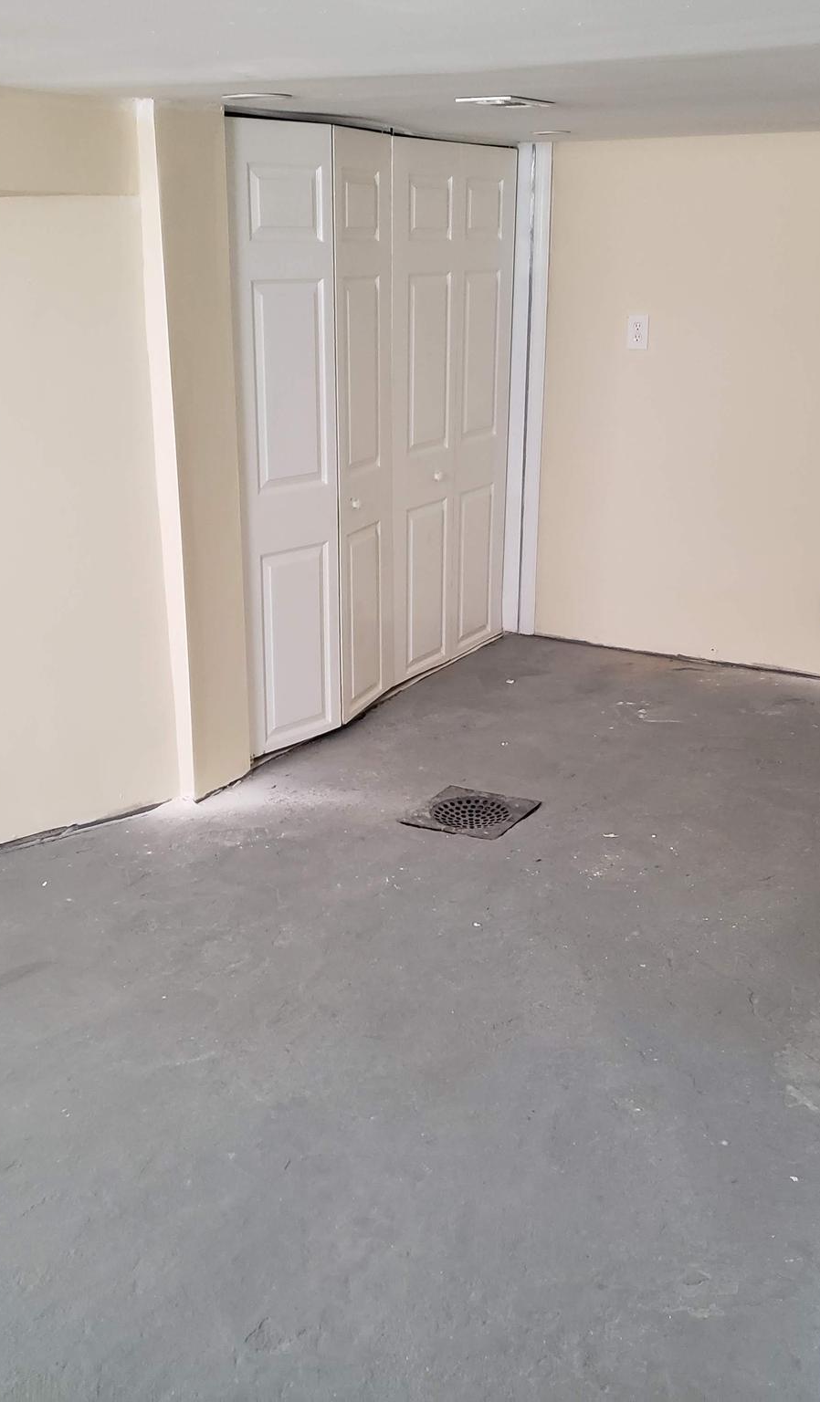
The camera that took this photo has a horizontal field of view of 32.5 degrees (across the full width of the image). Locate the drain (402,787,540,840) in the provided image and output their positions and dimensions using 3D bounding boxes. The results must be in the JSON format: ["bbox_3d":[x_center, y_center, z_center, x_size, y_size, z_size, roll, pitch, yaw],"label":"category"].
[{"bbox_3d":[0.177,0.325,4.037,0.294,0.020,0.308,9,20,25],"label":"drain"}]

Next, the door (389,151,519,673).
[{"bbox_3d":[0.152,-1.046,5.131,0.035,1.855,0.824,12,22,31],"label":"door"}]

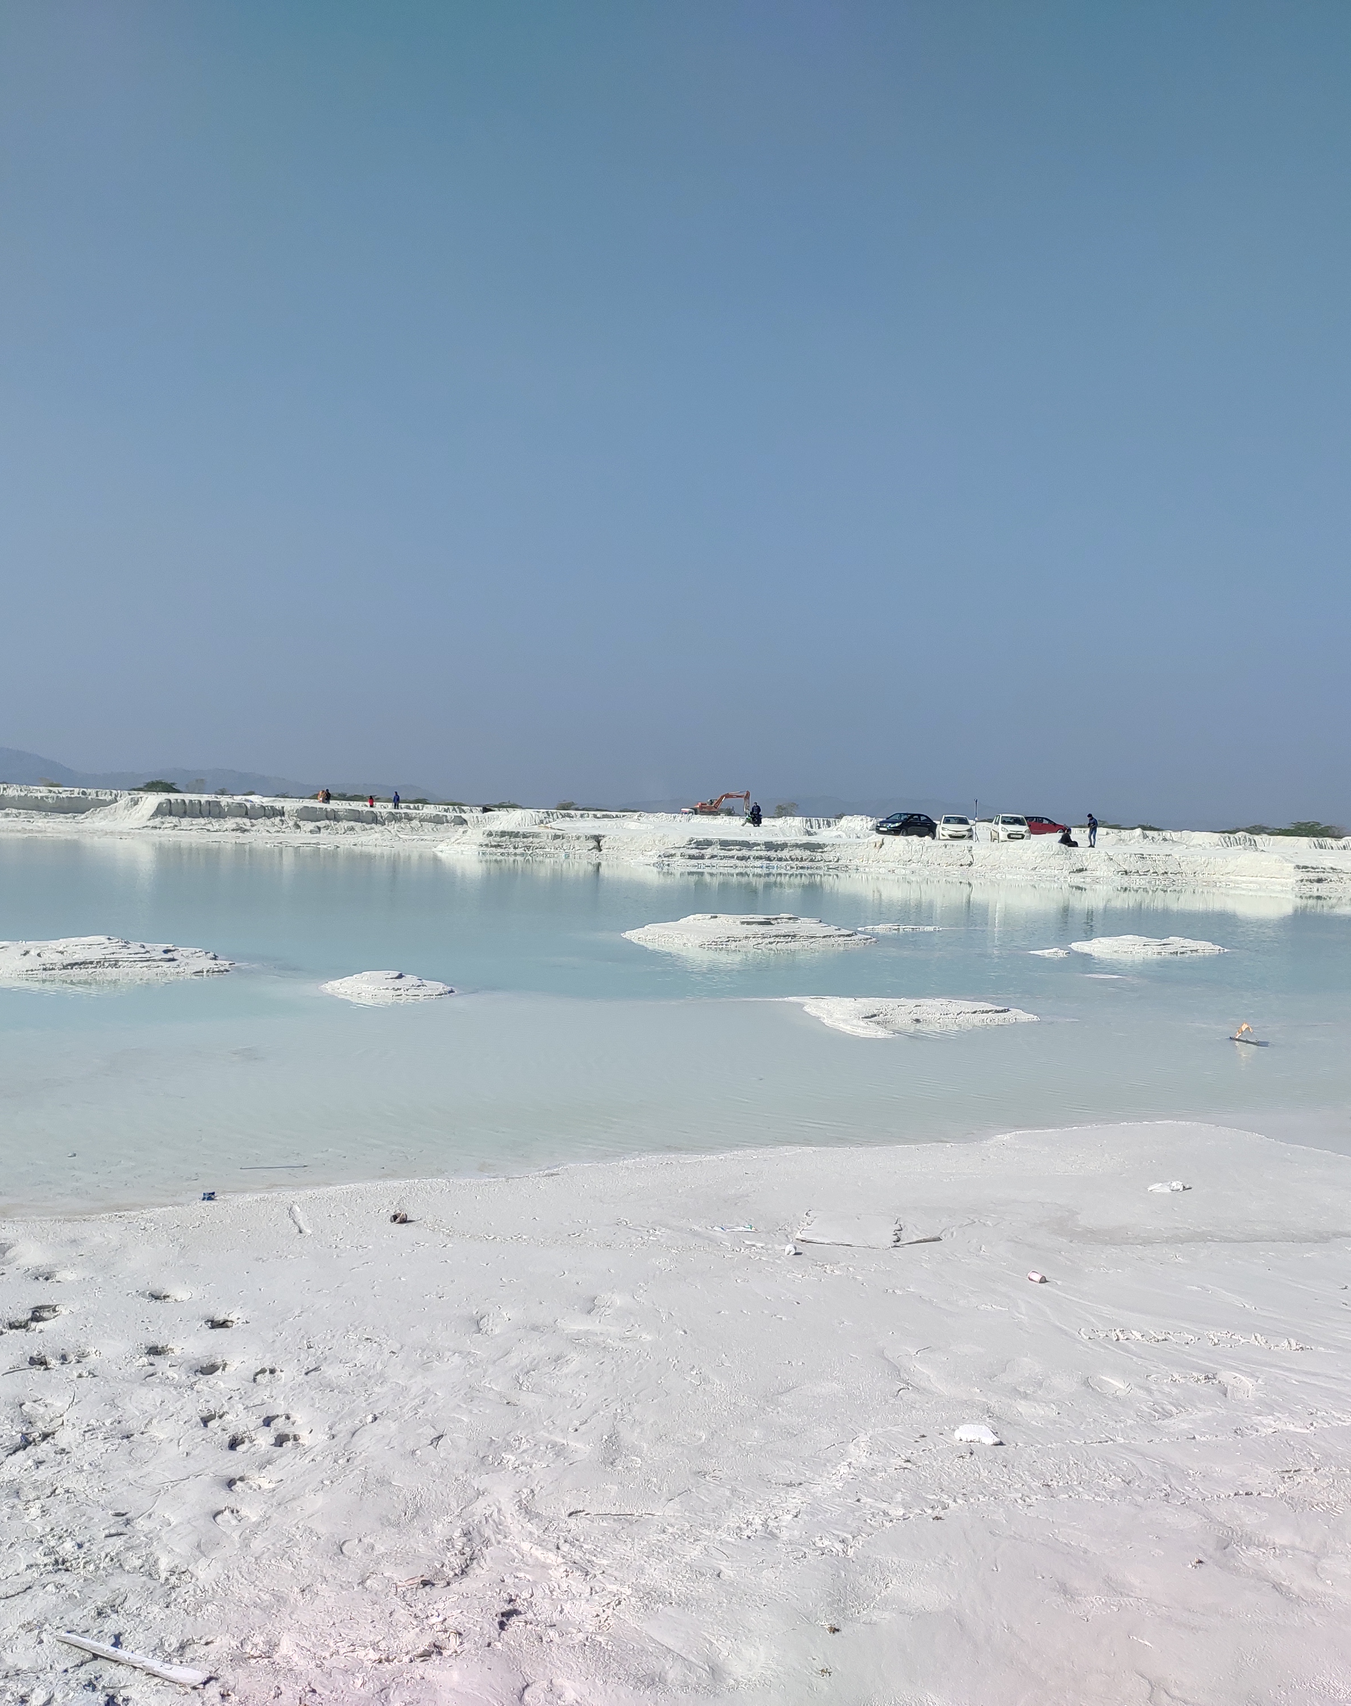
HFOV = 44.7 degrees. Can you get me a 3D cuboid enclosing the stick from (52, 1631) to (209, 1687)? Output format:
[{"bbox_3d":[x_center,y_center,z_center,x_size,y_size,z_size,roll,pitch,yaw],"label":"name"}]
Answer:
[{"bbox_3d":[-1.142,1.683,3.436,0.399,0.020,0.040,1,-3,28],"label":"stick"}]

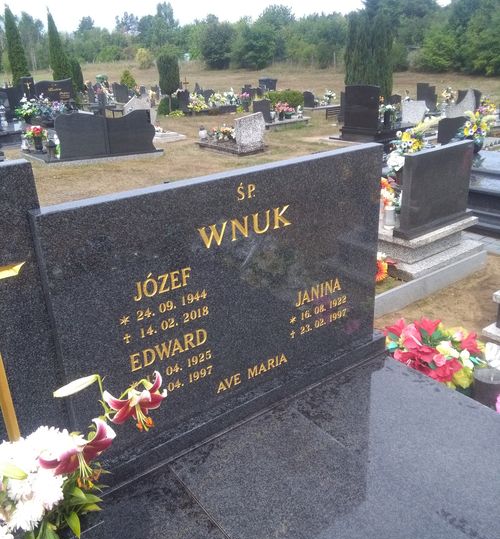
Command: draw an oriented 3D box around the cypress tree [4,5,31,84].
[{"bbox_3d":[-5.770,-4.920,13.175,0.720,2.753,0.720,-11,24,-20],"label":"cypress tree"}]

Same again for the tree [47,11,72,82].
[{"bbox_3d":[-5.114,-5.531,14.660,0.720,2.679,0.720,-10,23,-16],"label":"tree"}]

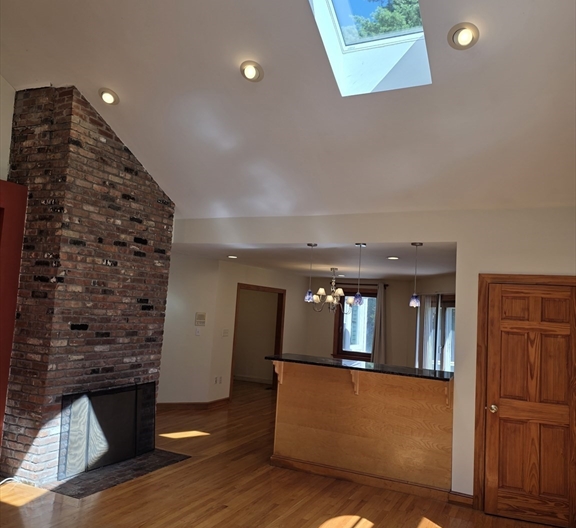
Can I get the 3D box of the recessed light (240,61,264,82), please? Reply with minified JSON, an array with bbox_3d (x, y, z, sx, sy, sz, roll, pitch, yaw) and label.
[{"bbox_3d":[-0.287,-1.575,4.164,0.205,0.050,0.205,12,-30,7],"label":"recessed light"}]

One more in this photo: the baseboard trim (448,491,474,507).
[{"bbox_3d":[1.588,2.163,4.666,0.215,0.110,0.025,1,-6,26],"label":"baseboard trim"}]

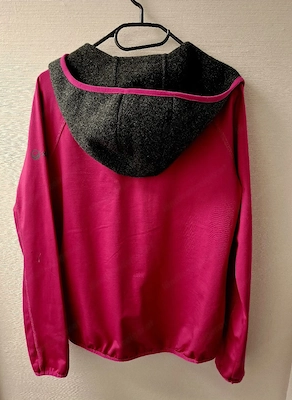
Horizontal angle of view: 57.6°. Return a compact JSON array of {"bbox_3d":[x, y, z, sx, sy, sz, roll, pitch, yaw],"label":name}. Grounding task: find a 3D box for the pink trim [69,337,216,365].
[{"bbox_3d":[-0.008,0.341,0.602,0.345,0.050,0.055,0,8,0],"label":"pink trim"}]

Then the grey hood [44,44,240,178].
[{"bbox_3d":[-0.003,-0.188,0.548,0.385,0.265,0.125,0,8,0],"label":"grey hood"}]

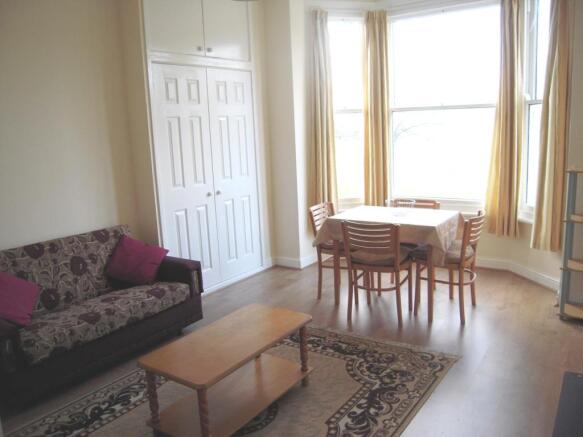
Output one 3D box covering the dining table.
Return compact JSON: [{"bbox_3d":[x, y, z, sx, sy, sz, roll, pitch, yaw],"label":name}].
[{"bbox_3d":[0.889,0.343,4.053,0.970,0.760,0.770,5,13,35],"label":"dining table"}]

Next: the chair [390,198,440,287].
[{"bbox_3d":[1.186,0.216,4.550,0.450,0.800,0.450,4,12,30],"label":"chair"}]

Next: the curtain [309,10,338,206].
[{"bbox_3d":[0.369,-0.980,5.111,0.310,2.360,0.150,-3,11,-1],"label":"curtain"}]

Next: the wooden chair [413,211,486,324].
[{"bbox_3d":[1.251,0.360,3.734,0.460,0.810,0.460,4,13,33],"label":"wooden chair"}]

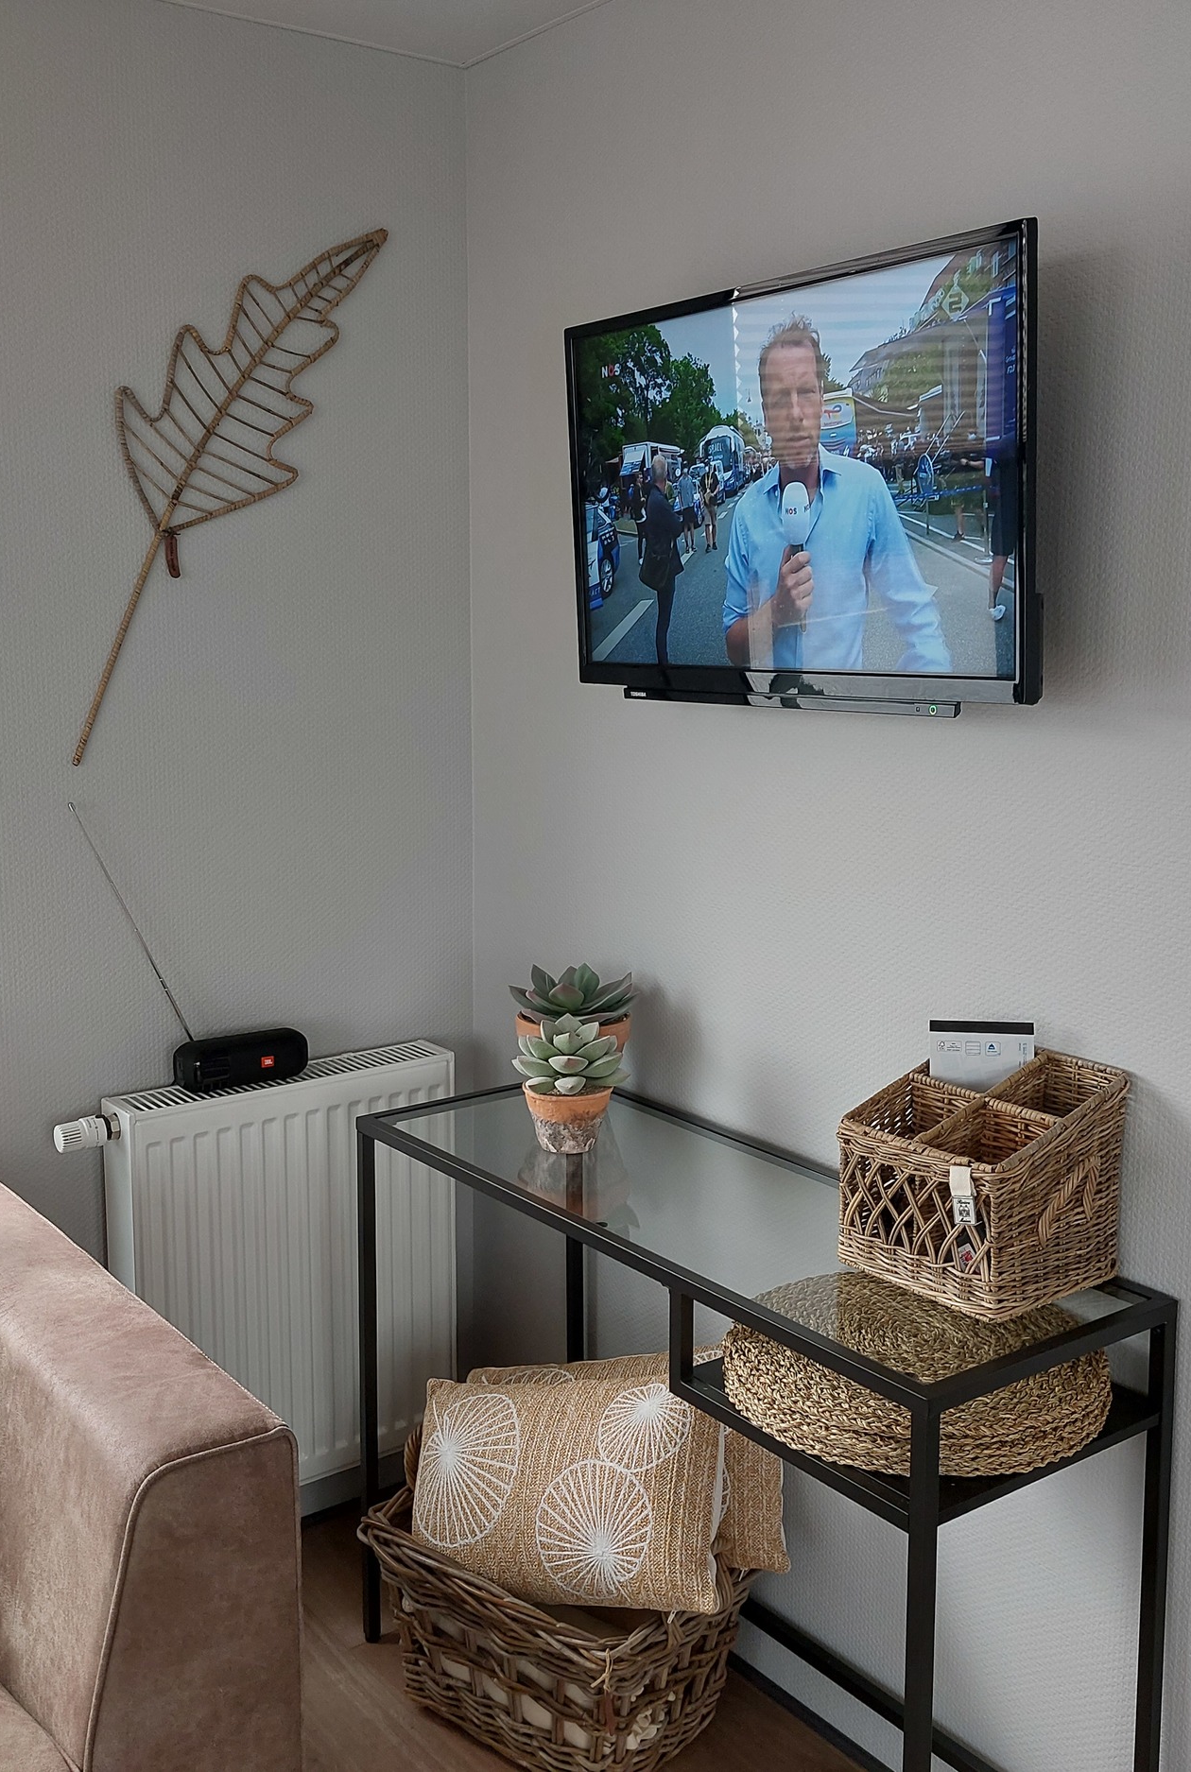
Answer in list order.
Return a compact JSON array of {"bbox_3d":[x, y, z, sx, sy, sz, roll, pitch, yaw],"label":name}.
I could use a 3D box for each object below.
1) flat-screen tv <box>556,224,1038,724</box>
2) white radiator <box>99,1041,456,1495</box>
[{"bbox_3d":[0.205,-0.423,1.819,0.053,0.460,0.725,-10,13,-34],"label":"flat-screen tv"},{"bbox_3d":[-0.438,0.565,2.378,0.500,0.602,0.095,-6,11,-36],"label":"white radiator"}]

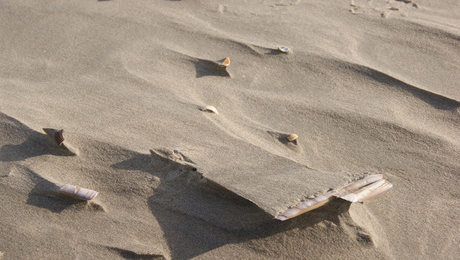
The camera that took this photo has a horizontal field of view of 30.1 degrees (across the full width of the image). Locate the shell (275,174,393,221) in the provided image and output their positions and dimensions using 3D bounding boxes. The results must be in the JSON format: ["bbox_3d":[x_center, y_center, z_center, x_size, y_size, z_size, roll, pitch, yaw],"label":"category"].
[{"bbox_3d":[0.116,0.074,0.947,0.146,0.018,0.030,-18,35,-29],"label":"shell"}]

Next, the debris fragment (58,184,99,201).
[{"bbox_3d":[-0.172,0.071,0.971,0.043,0.010,0.016,12,32,20],"label":"debris fragment"}]

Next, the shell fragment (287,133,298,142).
[{"bbox_3d":[0.079,0.009,1.081,0.014,0.009,0.012,0,30,0],"label":"shell fragment"}]

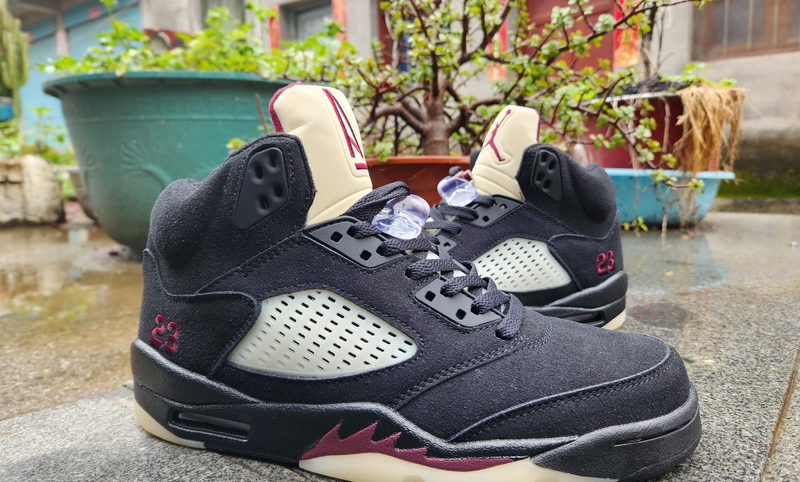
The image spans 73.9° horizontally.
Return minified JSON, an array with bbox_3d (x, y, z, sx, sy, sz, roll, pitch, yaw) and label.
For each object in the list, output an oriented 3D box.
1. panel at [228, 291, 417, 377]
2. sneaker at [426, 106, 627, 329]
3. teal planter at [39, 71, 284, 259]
[{"bbox_3d":[-0.037,0.044,0.254,0.090,0.042,0.012,0,-13,3],"label":"panel"},{"bbox_3d":[0.046,-0.013,0.431,0.302,0.188,0.113,-3,9,-13],"label":"sneaker"},{"bbox_3d":[-0.323,-0.124,0.982,0.527,0.288,0.527,-1,9,0],"label":"teal planter"}]

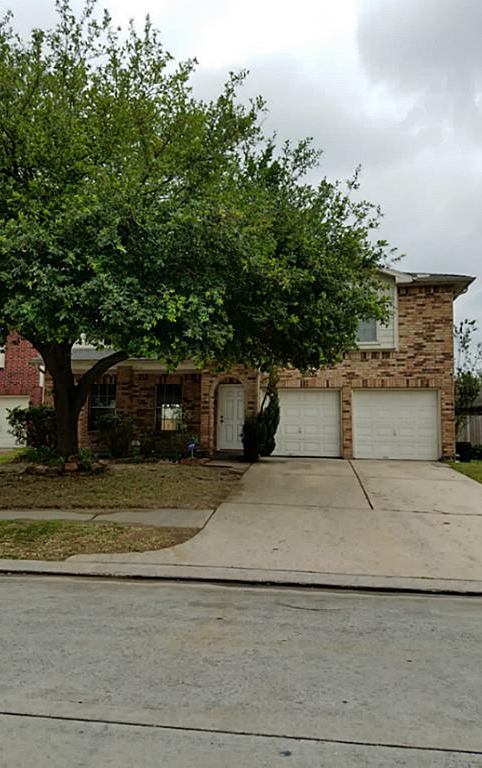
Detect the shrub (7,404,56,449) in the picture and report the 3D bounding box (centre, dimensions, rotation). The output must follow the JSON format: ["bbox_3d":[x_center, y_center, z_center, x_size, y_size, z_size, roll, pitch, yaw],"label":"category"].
[{"bbox_3d":[-6.776,1.394,18.700,1.600,1.459,1.450,0,-4,13],"label":"shrub"}]

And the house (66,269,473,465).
[{"bbox_3d":[1.138,-0.882,22.881,13.950,7.000,9.800,0,-4,13],"label":"house"}]

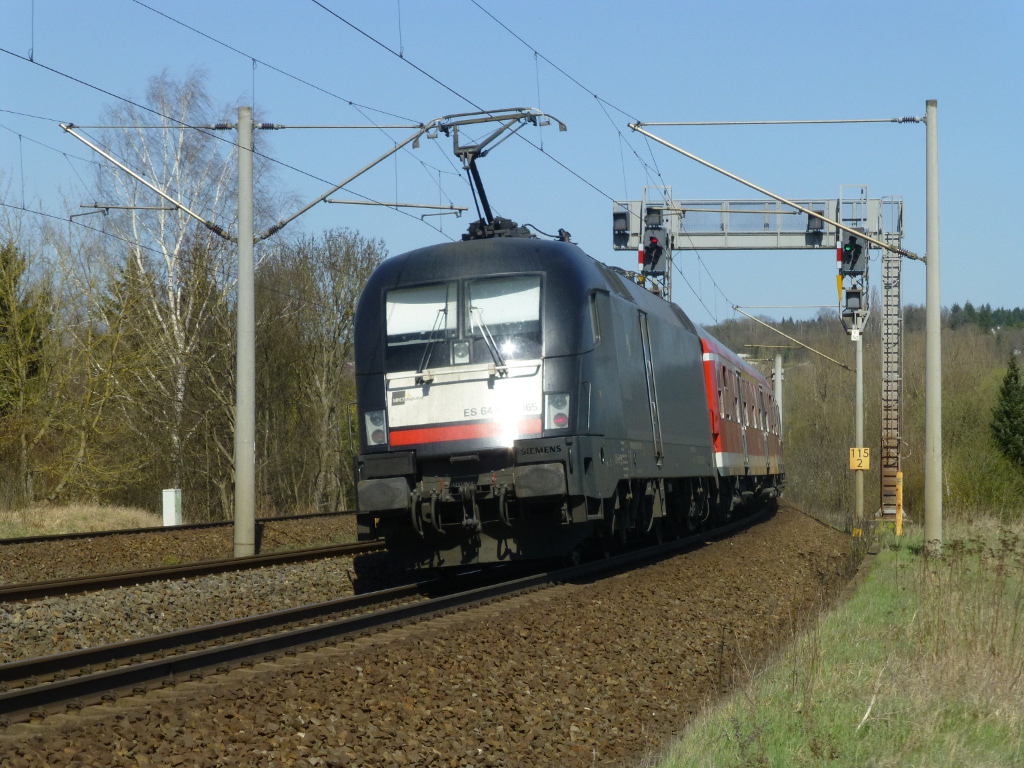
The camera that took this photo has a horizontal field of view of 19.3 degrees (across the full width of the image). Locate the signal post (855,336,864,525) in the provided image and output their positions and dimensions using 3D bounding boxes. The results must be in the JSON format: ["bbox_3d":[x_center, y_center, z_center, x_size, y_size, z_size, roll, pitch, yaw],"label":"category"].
[{"bbox_3d":[13.878,1.677,120.500,0.300,7.947,0.300,0,-1,5],"label":"signal post"}]

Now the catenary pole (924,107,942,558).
[{"bbox_3d":[7.468,-1.006,53.500,0.310,8.077,0.310,0,-1,5],"label":"catenary pole"}]

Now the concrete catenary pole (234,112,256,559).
[{"bbox_3d":[-4.890,-0.944,55.300,0.380,8.266,0.380,0,-1,5],"label":"concrete catenary pole"}]

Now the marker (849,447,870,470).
[{"bbox_3d":[13.879,2.974,120.300,0.790,0.861,0.050,0,-1,5],"label":"marker"}]

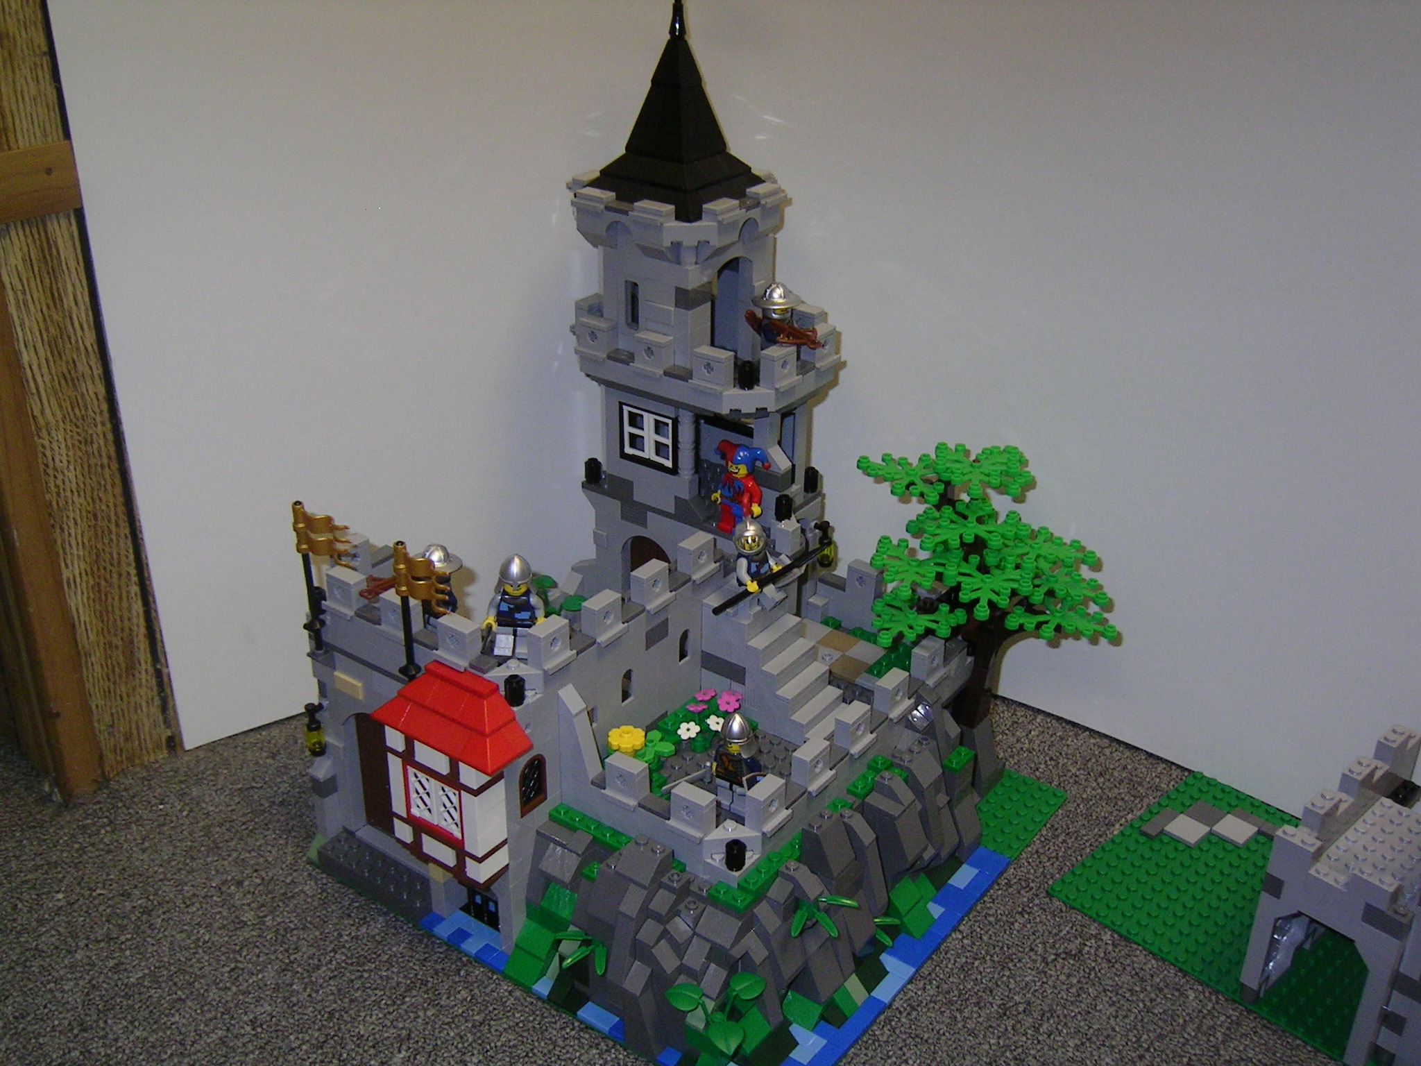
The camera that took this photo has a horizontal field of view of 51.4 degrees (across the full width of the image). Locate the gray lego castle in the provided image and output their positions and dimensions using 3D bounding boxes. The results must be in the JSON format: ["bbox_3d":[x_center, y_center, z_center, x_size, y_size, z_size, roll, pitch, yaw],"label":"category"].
[{"bbox_3d":[0.000,-0.022,0.618,0.256,0.360,0.256,19,31,32],"label":"gray lego castle"}]

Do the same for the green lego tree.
[{"bbox_3d":[0.127,0.031,0.699,0.122,0.138,0.085,19,31,32],"label":"green lego tree"}]

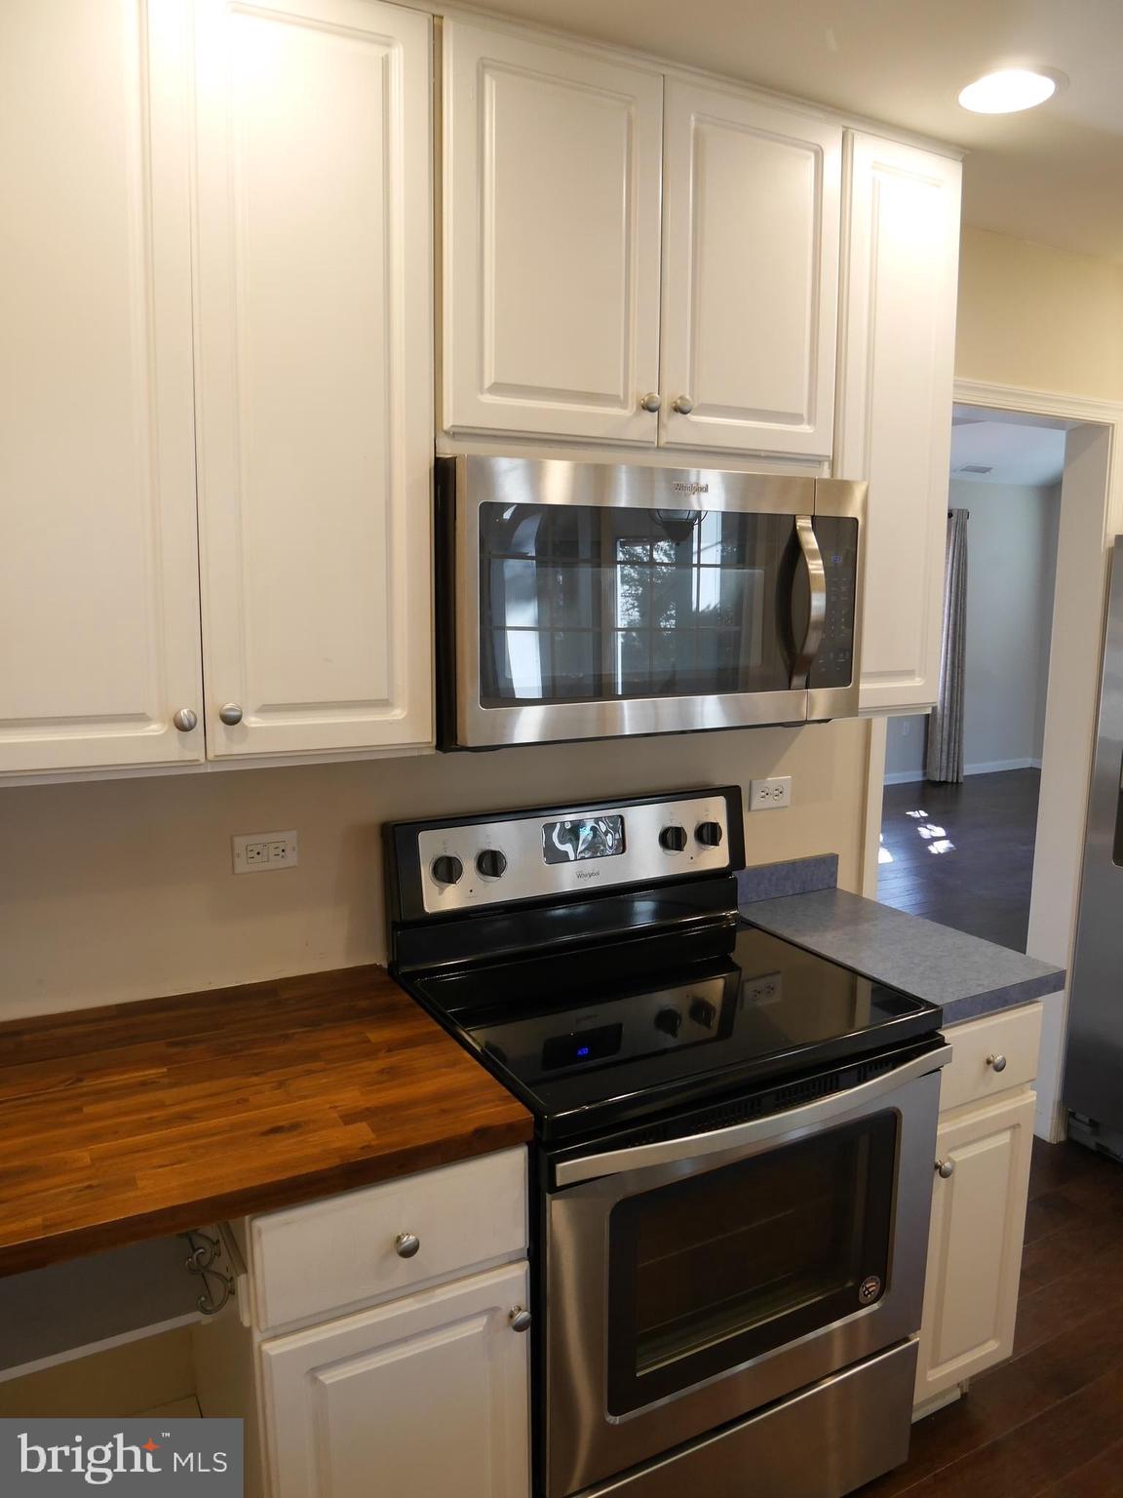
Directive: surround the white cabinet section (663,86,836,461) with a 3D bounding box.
[{"bbox_3d":[0.245,-0.799,1.875,0.370,0.558,0.330,-5,10,-27],"label":"white cabinet section"}]

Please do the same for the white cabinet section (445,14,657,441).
[{"bbox_3d":[-0.082,-0.772,1.704,0.371,0.558,0.330,-5,10,-27],"label":"white cabinet section"}]

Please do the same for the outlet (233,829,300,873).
[{"bbox_3d":[-0.514,0.181,1.813,0.112,0.069,0.009,-5,10,-27],"label":"outlet"}]

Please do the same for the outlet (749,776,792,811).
[{"bbox_3d":[0.469,0.101,2.320,0.114,0.070,0.009,-5,10,-27],"label":"outlet"}]

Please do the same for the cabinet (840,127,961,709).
[{"bbox_3d":[0.547,-0.599,2.072,0.299,1.030,0.326,-5,10,-27],"label":"cabinet"}]

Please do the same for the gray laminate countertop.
[{"bbox_3d":[0.638,0.395,2.102,0.322,0.038,0.621,-5,10,-27],"label":"gray laminate countertop"}]

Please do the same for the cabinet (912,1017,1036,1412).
[{"bbox_3d":[0.623,0.824,2.172,0.296,0.832,0.606,-5,10,-27],"label":"cabinet"}]

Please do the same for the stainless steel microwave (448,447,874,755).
[{"bbox_3d":[0.099,-0.258,1.823,0.761,0.416,0.440,-5,10,-27],"label":"stainless steel microwave"}]

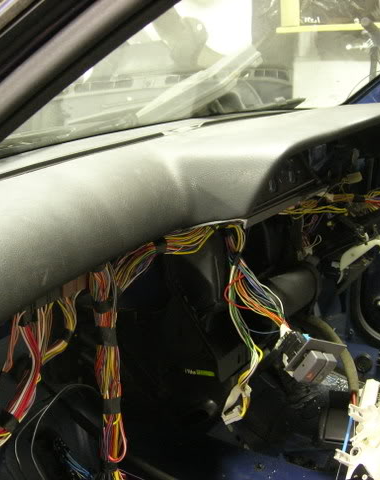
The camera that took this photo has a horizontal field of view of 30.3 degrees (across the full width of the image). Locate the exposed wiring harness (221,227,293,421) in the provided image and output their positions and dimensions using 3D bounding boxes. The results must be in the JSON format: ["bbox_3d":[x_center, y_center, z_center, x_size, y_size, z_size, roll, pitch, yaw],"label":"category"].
[{"bbox_3d":[0.118,0.150,1.250,0.125,0.355,0.110,-5,20,-14],"label":"exposed wiring harness"}]

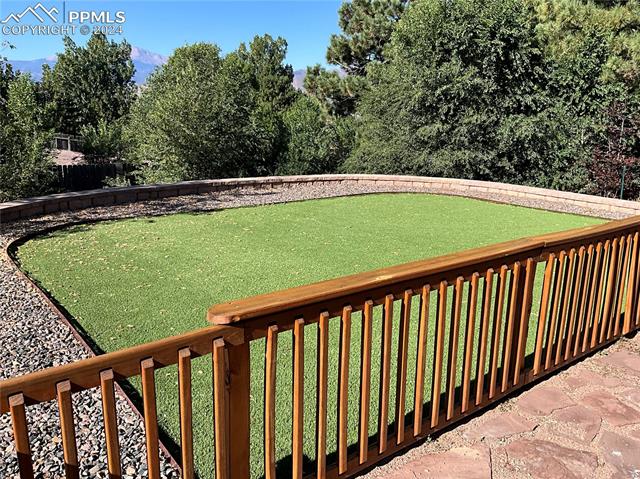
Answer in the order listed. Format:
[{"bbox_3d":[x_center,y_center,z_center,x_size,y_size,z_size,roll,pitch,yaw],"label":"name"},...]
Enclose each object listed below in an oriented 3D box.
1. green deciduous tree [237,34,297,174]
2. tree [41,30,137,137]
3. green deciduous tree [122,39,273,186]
[{"bbox_3d":[-1.722,-3.781,17.091,2.050,5.150,2.300,1,12,0],"label":"green deciduous tree"},{"bbox_3d":[-11.393,-6.423,26.258,4.400,6.940,4.600,1,12,0],"label":"tree"},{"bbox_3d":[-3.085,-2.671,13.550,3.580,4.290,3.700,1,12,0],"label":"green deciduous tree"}]

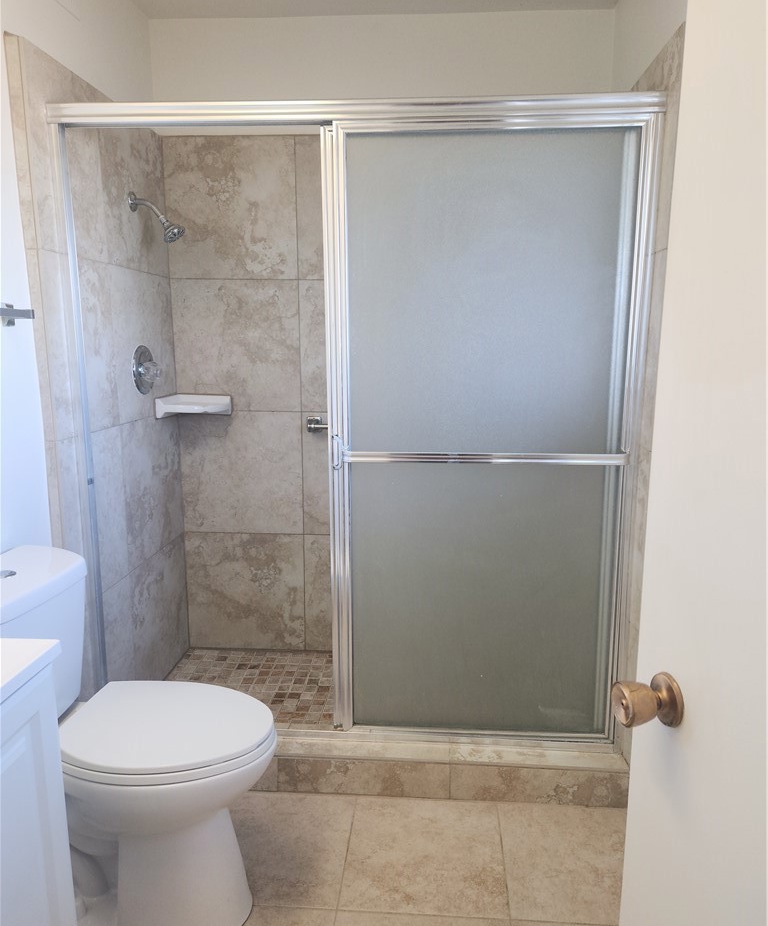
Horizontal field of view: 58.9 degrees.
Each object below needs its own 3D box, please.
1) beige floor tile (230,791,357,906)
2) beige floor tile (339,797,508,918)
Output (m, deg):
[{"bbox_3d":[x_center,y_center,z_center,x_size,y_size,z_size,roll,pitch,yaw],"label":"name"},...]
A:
[{"bbox_3d":[-0.296,1.002,1.789,0.403,0.010,0.399,1,10,4],"label":"beige floor tile"},{"bbox_3d":[0.106,1.008,1.760,0.403,0.010,0.399,1,10,4],"label":"beige floor tile"}]

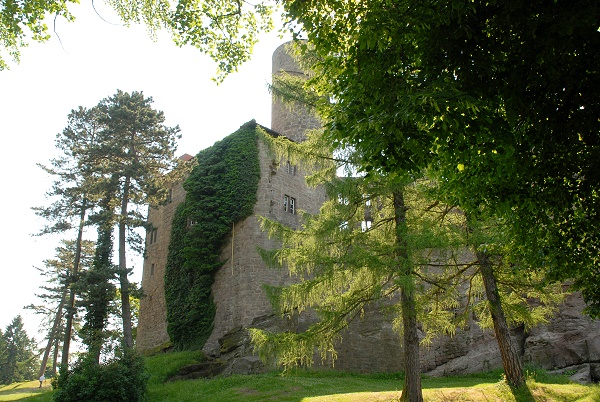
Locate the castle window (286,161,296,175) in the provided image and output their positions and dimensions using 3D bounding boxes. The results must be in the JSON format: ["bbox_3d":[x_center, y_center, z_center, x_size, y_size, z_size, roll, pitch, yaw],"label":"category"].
[{"bbox_3d":[-0.857,-3.026,41.697,0.300,1.300,1.100,-17,-24,41],"label":"castle window"}]

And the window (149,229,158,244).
[{"bbox_3d":[-15.824,3.928,49.181,1.600,1.700,0.300,-17,-24,41],"label":"window"}]

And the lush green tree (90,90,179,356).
[{"bbox_3d":[-13.591,0.936,37.069,6.800,23.000,6.800,-1,-18,0],"label":"lush green tree"}]

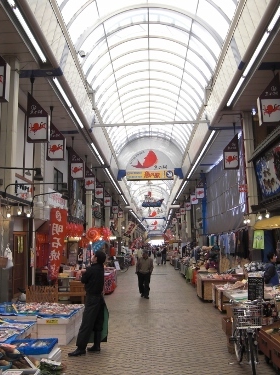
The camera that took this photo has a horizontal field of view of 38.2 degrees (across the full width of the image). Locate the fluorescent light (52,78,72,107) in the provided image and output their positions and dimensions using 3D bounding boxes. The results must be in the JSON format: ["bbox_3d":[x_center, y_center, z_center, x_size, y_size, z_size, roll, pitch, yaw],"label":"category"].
[{"bbox_3d":[-2.306,-2.833,12.348,0.120,0.090,2.360,-1,-8,1],"label":"fluorescent light"}]

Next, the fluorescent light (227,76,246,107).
[{"bbox_3d":[2.951,-2.948,12.622,0.120,0.100,2.350,-1,-8,1],"label":"fluorescent light"}]

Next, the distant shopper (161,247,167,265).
[{"bbox_3d":[2.220,6.177,36.950,0.500,1.700,0.350,-1,-8,1],"label":"distant shopper"}]

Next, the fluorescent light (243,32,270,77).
[{"bbox_3d":[2.849,-3.253,10.073,0.070,0.070,2.360,0,-8,2],"label":"fluorescent light"}]

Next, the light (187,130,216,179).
[{"bbox_3d":[3.212,-1.497,22.563,0.120,0.100,11.628,-1,-8,1],"label":"light"}]

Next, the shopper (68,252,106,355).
[{"bbox_3d":[-0.839,1.857,6.502,0.580,1.700,0.500,-1,-8,4],"label":"shopper"}]

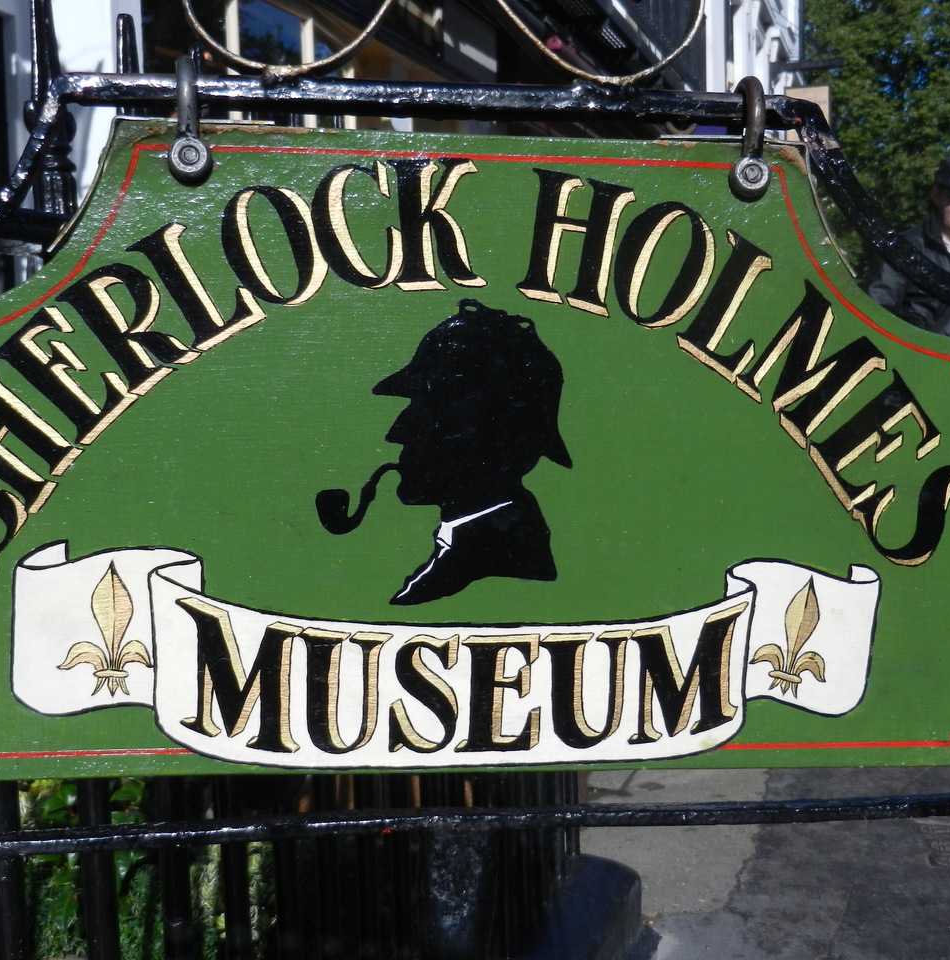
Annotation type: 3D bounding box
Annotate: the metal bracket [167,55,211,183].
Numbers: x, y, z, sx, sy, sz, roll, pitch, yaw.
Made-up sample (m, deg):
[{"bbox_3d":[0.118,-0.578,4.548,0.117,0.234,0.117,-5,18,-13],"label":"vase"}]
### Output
[{"bbox_3d":[-0.173,-0.218,0.857,0.026,0.077,0.048,-1,5,-7],"label":"metal bracket"}]

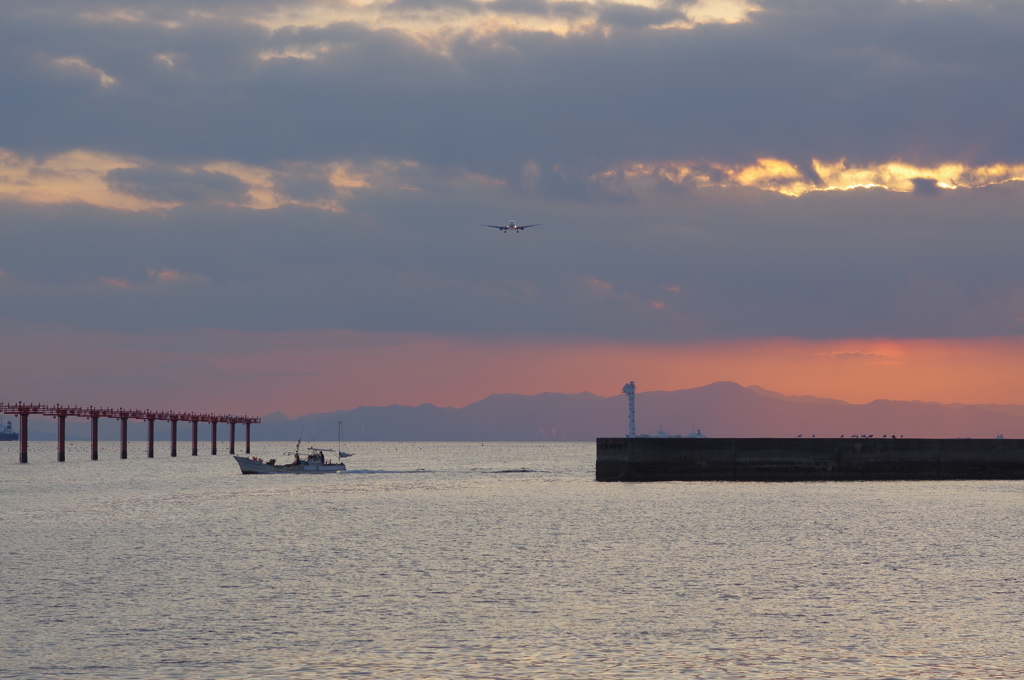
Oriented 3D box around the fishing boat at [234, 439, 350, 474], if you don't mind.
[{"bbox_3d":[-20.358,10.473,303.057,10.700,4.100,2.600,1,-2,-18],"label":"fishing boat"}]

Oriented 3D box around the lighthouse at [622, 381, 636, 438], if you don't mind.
[{"bbox_3d":[48.555,29.092,1350.000,5.600,24.880,4.400,0,-2,0],"label":"lighthouse"}]

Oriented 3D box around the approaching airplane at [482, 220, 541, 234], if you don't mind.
[{"bbox_3d":[0.868,-92.048,2599.114,47.600,16.100,54.900,0,-5,2],"label":"approaching airplane"}]

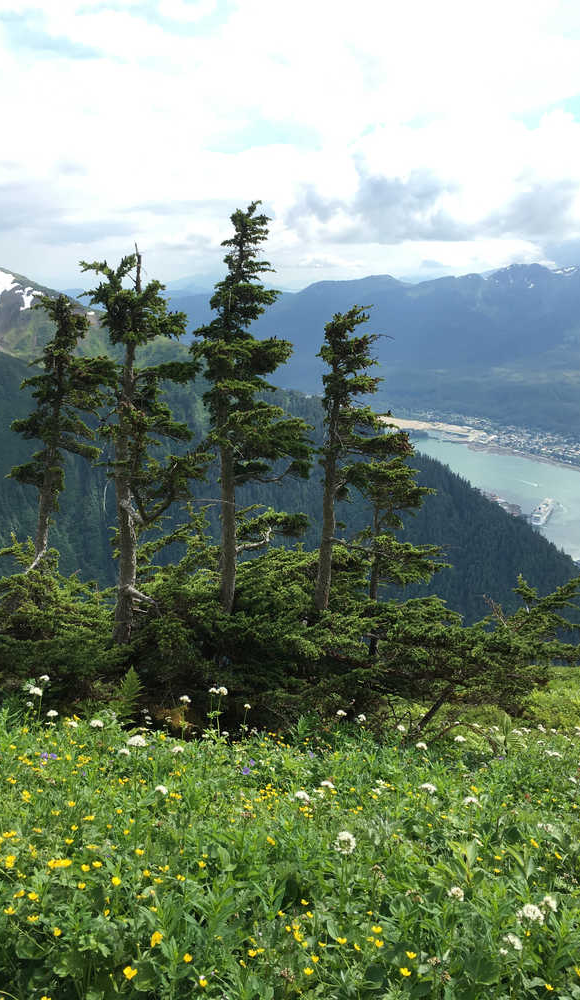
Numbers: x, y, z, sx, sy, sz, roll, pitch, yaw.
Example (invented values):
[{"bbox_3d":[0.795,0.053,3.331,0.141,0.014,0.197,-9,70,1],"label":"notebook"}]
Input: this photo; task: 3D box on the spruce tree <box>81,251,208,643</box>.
[{"bbox_3d":[-1.115,-0.217,6.443,0.930,3.181,0.900,0,14,0],"label":"spruce tree"}]

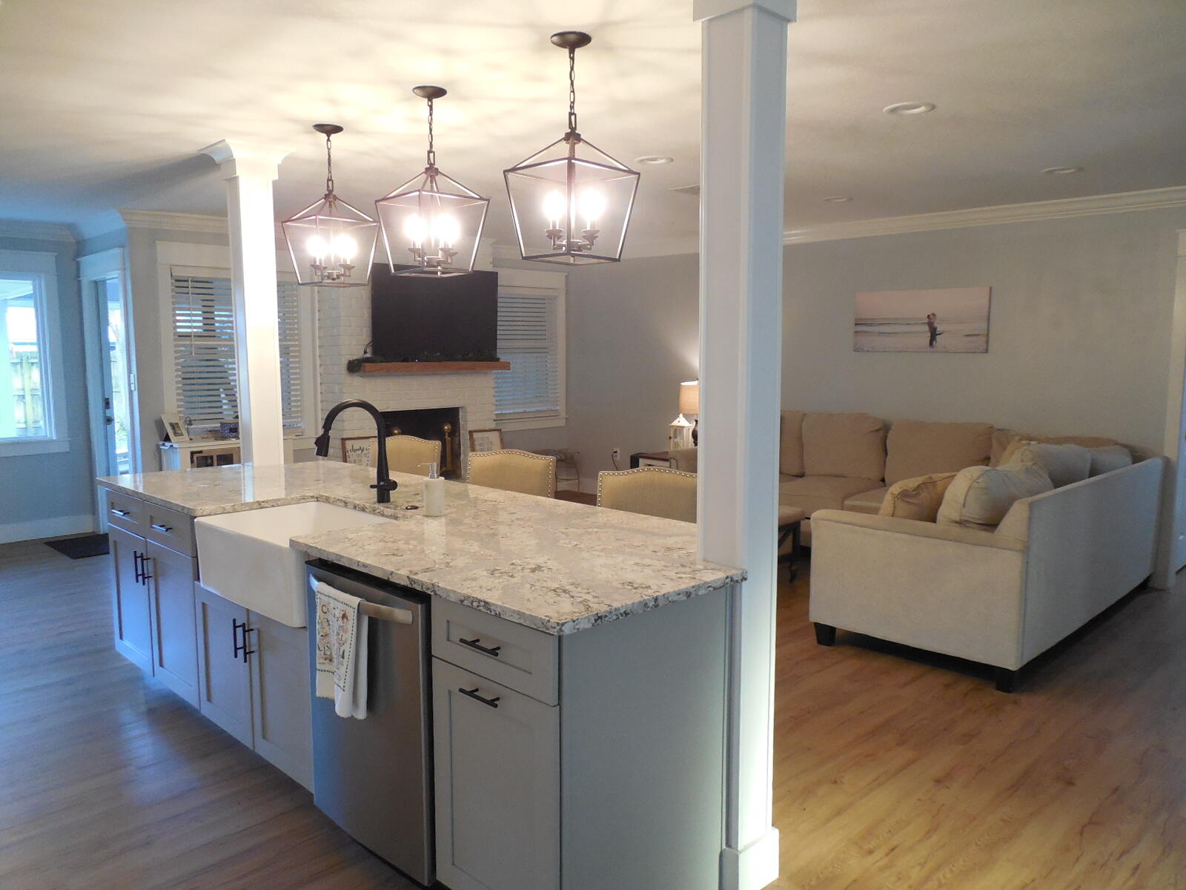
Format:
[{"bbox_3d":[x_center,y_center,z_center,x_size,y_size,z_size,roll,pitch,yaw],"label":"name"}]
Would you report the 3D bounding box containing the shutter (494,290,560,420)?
[{"bbox_3d":[-0.638,-0.891,8.252,0.930,1.270,0.060,-6,8,-44],"label":"shutter"}]

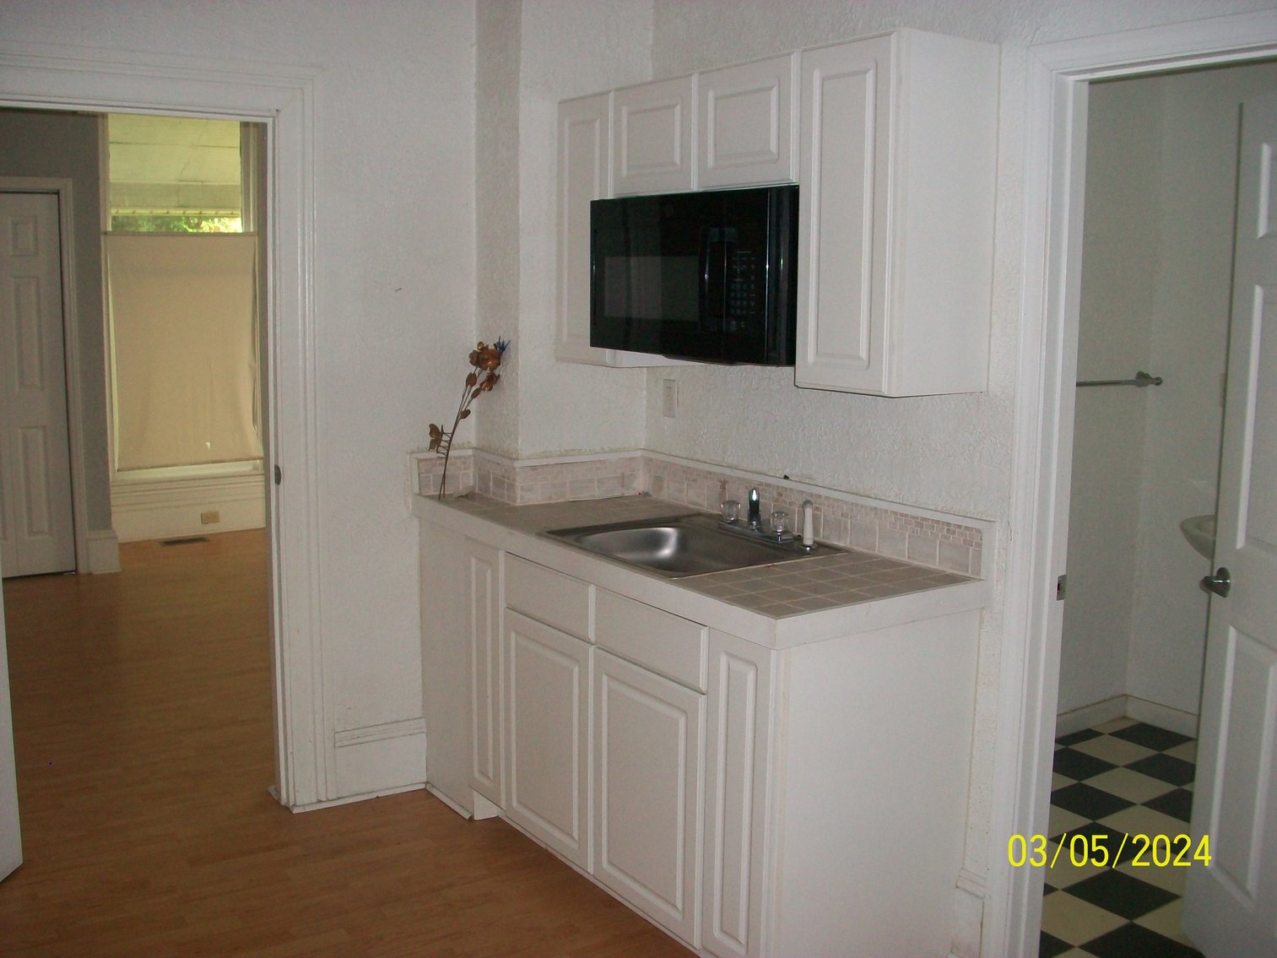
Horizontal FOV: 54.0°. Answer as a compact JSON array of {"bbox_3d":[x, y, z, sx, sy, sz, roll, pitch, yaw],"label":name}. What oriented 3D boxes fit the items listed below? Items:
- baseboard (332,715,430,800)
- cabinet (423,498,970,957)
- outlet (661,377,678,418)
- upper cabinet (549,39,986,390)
[{"bbox_3d":[-0.813,0.891,3.970,0.300,0.230,0.025,-5,11,-34],"label":"baseboard"},{"bbox_3d":[0.043,0.642,3.485,0.619,0.894,1.712,-5,11,-34],"label":"cabinet"},{"bbox_3d":[0.092,-0.244,3.839,0.012,0.116,0.073,-5,11,-34],"label":"outlet"},{"bbox_3d":[0.275,-0.645,3.237,0.320,0.761,1.365,-5,11,-34],"label":"upper cabinet"}]

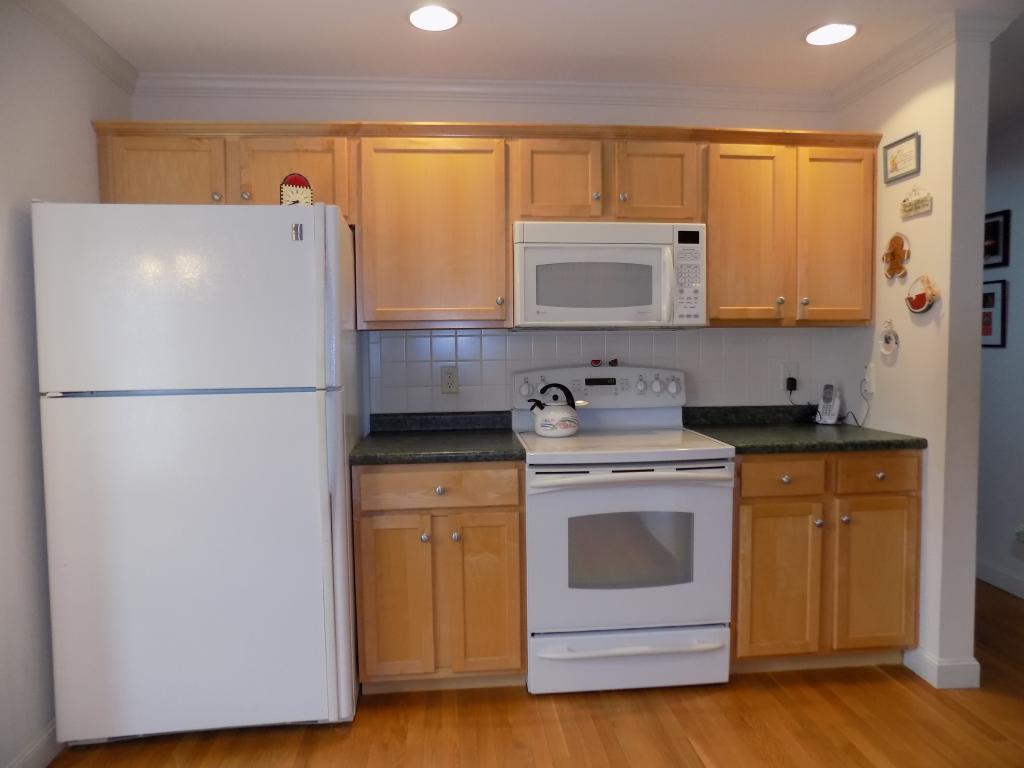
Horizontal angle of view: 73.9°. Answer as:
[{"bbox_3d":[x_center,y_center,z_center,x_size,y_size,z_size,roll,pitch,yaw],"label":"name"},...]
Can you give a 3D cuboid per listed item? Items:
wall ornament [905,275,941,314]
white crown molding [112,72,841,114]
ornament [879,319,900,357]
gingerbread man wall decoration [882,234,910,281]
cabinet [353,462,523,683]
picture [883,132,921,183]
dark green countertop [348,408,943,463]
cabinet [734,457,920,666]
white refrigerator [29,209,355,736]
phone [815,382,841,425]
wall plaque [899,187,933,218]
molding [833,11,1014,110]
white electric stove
[{"bbox_3d":[1.546,-0.341,2.576,0.030,0.145,0.165,-1,3,-6],"label":"wall ornament"},{"bbox_3d":[-0.043,-1.253,2.943,3.108,0.075,0.075,-1,2,-5],"label":"white crown molding"},{"bbox_3d":[1.541,-0.188,2.777,0.020,0.135,0.107,-1,2,-5],"label":"ornament"},{"bbox_3d":[1.538,-0.507,2.710,0.025,0.172,0.150,-1,2,-5],"label":"gingerbread man wall decoration"},{"bbox_3d":[-0.275,0.656,2.721,0.608,0.775,0.630,-1,2,-5],"label":"cabinet"},{"bbox_3d":[1.537,-0.878,2.677,0.020,0.158,0.204,-1,2,-5],"label":"picture"},{"bbox_3d":[0.476,0.188,2.763,2.127,0.135,0.640,-1,2,-5],"label":"dark green countertop"},{"bbox_3d":[1.159,0.630,2.846,0.718,0.775,0.630,-1,2,-5],"label":"cabinet"},{"bbox_3d":[-1.038,0.293,2.530,0.890,1.735,0.790,-1,3,-7],"label":"white refrigerator"},{"bbox_3d":[1.452,0.090,3.123,0.085,0.180,0.095,2,4,34],"label":"phone"},{"bbox_3d":[1.549,-0.702,2.614,0.016,0.102,0.165,-1,3,-6],"label":"wall plaque"},{"bbox_3d":[1.605,-1.277,2.748,0.260,0.090,0.790,-1,3,-6],"label":"molding"},{"bbox_3d":[0.406,0.531,2.767,0.757,1.204,0.665,-1,3,-6],"label":"white electric stove"}]

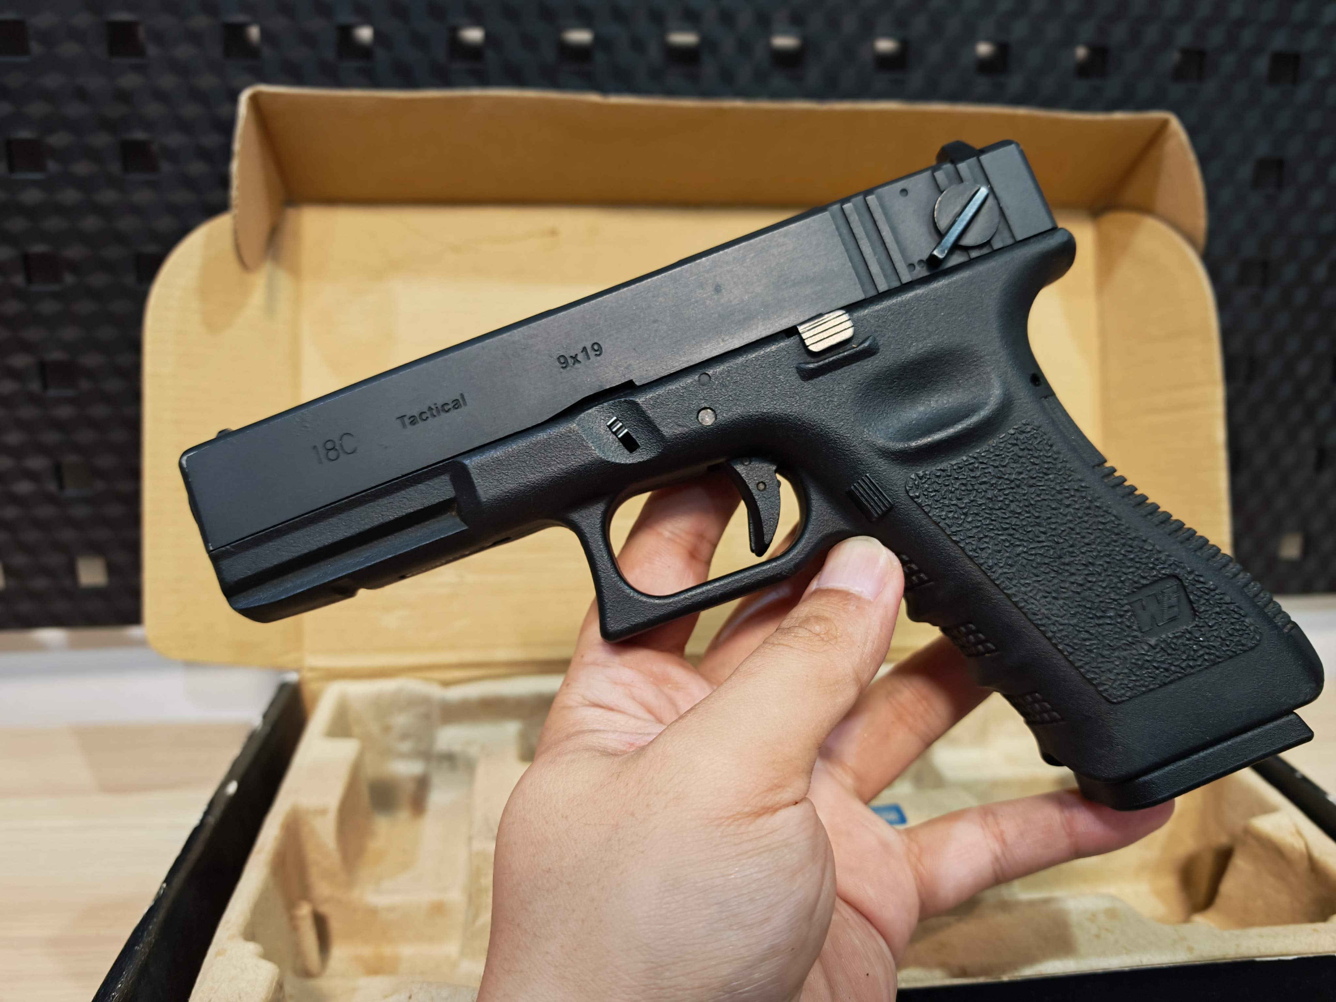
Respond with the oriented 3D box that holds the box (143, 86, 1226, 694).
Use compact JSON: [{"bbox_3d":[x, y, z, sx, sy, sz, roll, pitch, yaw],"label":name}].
[{"bbox_3d":[0.019,-0.030,0.304,0.382,0.181,0.043,-1,0,-6],"label":"box"}]

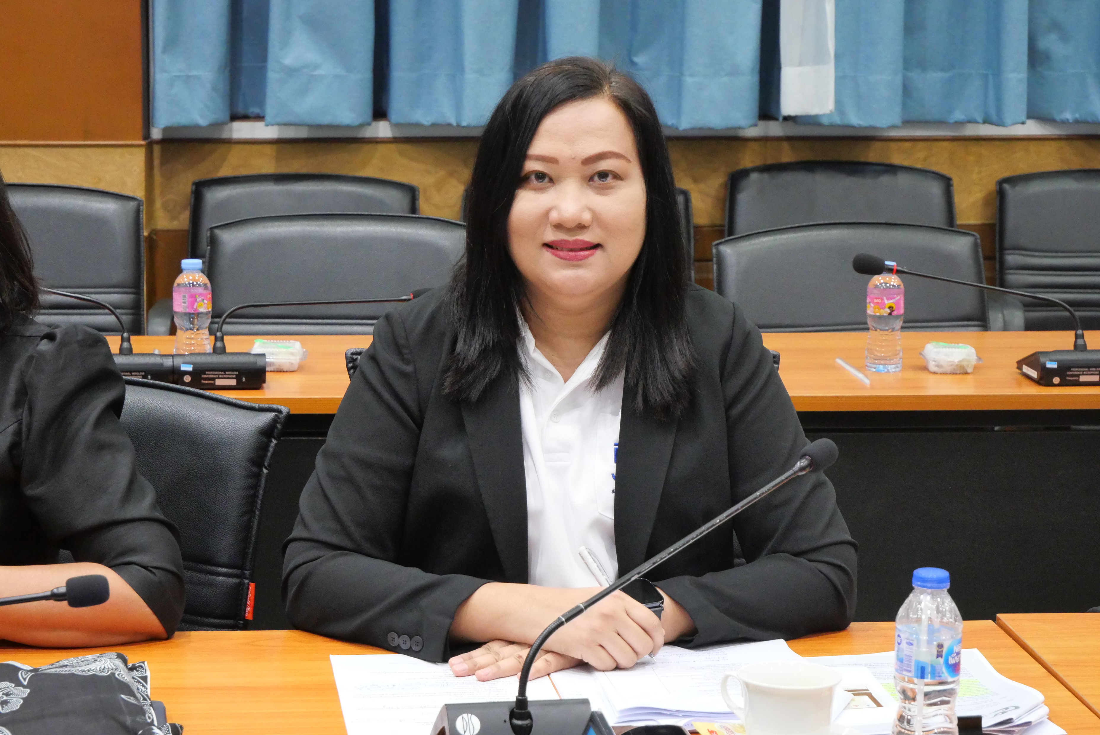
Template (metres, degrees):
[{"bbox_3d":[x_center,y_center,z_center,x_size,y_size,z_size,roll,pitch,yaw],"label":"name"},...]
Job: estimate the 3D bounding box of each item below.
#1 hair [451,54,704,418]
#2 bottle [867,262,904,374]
[{"bbox_3d":[0.021,-0.142,2.937,0.260,0.370,0.230,0,10,0],"label":"hair"},{"bbox_3d":[0.525,-0.079,4.352,0.060,0.168,0.060,0,10,0],"label":"bottle"}]

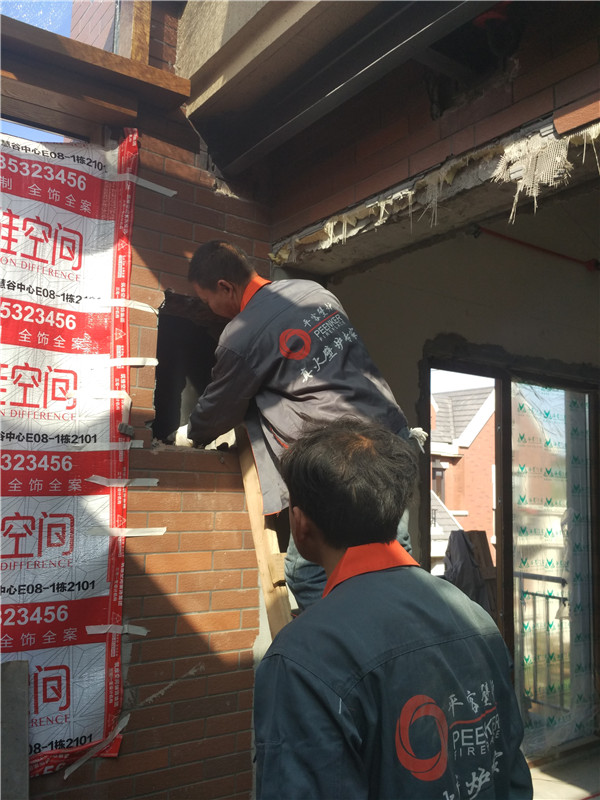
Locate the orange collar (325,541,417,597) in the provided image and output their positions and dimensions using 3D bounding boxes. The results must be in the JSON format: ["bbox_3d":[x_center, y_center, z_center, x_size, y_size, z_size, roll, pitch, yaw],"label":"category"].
[{"bbox_3d":[0.100,0.253,1.020,0.160,0.090,0.145,7,-9,-40],"label":"orange collar"}]

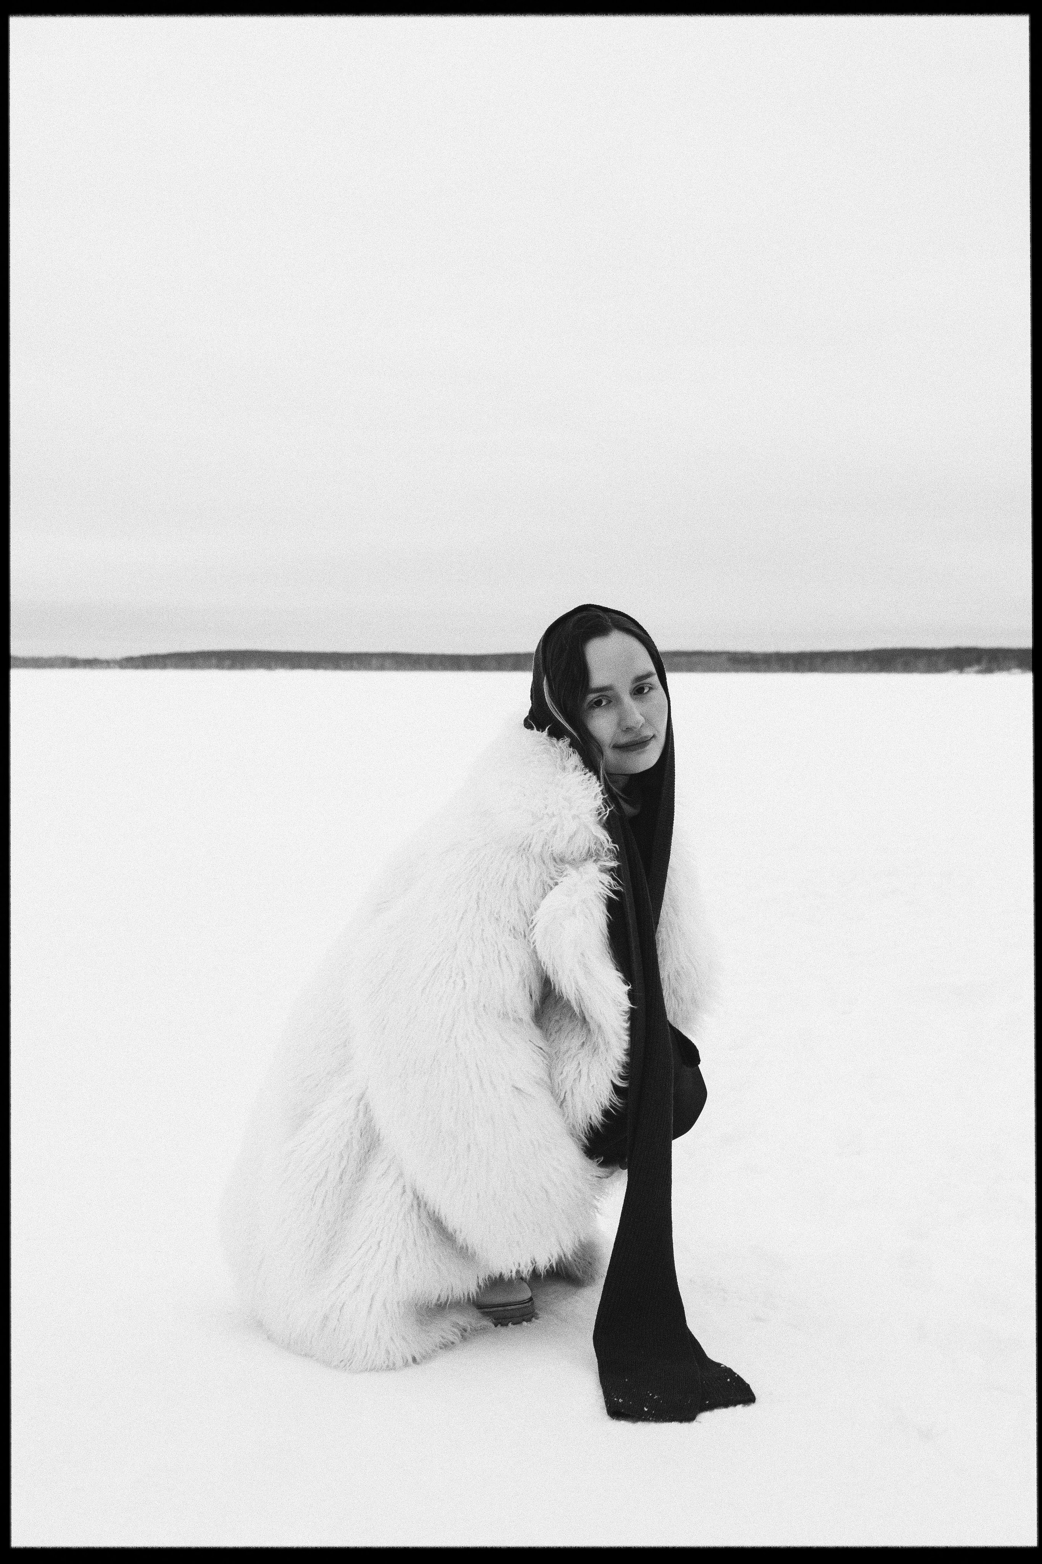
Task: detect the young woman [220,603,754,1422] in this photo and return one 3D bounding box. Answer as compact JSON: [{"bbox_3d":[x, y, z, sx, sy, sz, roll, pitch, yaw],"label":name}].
[{"bbox_3d":[-0.038,0.242,2.148,0.710,0.970,0.560,3,5,33],"label":"young woman"}]

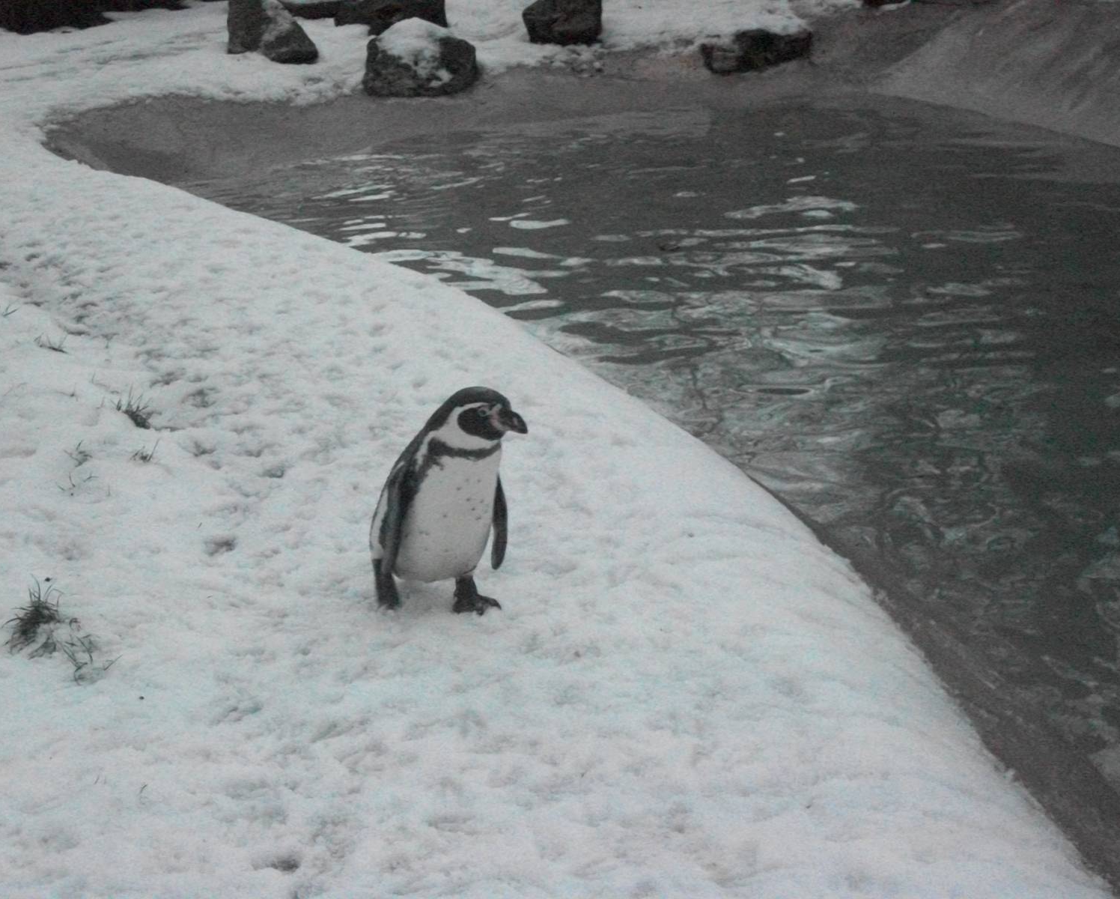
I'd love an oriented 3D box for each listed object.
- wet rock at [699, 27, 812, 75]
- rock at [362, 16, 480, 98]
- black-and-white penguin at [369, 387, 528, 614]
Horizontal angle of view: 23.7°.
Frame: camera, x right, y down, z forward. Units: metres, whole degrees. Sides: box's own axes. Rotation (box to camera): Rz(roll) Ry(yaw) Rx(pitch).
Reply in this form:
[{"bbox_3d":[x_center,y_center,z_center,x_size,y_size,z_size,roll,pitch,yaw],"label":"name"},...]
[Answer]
[{"bbox_3d":[1.300,-2.645,17.600,0.710,0.280,0.460,-3,14,-12],"label":"wet rock"},{"bbox_3d":[-0.865,-2.420,16.400,0.690,0.460,0.560,0,14,0],"label":"rock"},{"bbox_3d":[-0.250,0.112,6.000,0.280,0.520,0.310,-12,19,-40],"label":"black-and-white penguin"}]

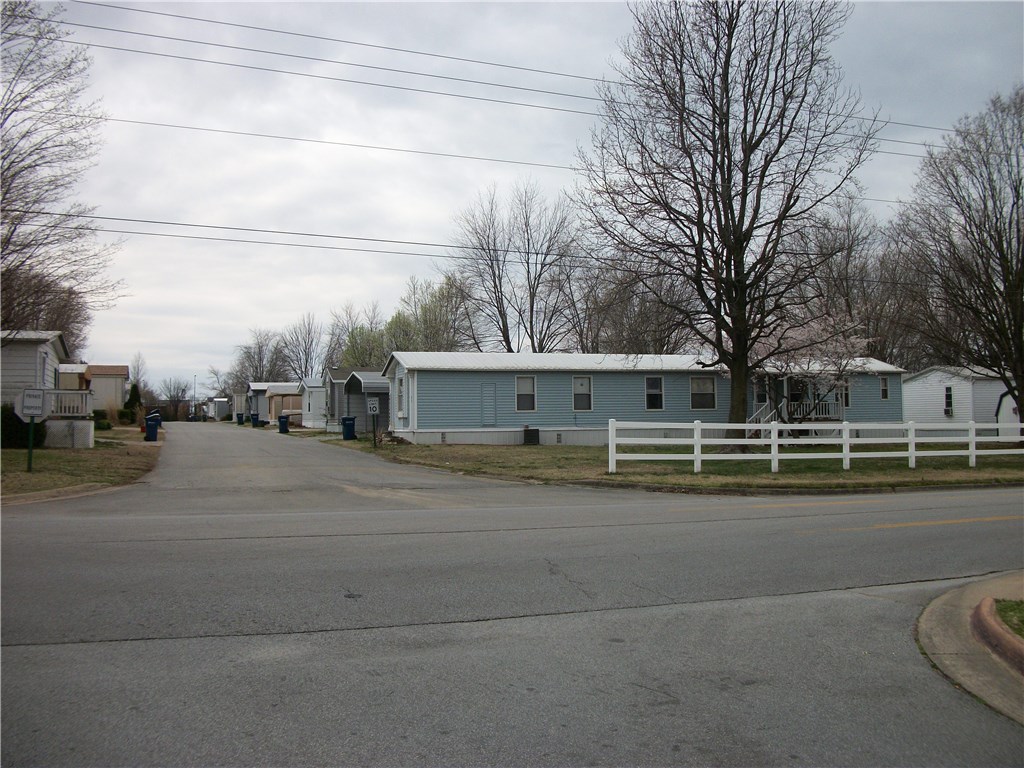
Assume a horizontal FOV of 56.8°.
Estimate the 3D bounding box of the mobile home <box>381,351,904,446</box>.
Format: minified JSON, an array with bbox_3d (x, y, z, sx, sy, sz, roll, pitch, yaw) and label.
[{"bbox_3d":[6.568,0.596,43.434,24.480,3.850,5.000,0,-2,-20],"label":"mobile home"}]

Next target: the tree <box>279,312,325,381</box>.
[{"bbox_3d":[-23.388,-1.762,105.120,5.102,12.114,5.102,0,-1,0],"label":"tree"}]

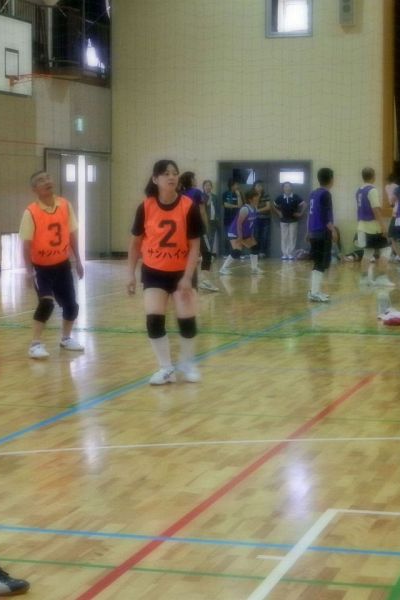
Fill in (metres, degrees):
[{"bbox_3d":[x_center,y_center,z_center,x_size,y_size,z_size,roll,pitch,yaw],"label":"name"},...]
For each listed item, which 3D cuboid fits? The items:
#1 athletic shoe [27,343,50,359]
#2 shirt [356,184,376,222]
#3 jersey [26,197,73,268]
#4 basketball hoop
[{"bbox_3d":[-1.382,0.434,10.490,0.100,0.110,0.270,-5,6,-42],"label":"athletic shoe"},{"bbox_3d":[2.472,-1.434,18.200,0.260,0.550,0.370,-4,6,-39],"label":"shirt"},{"bbox_3d":[-1.304,-0.596,10.680,0.380,0.600,0.260,-3,5,-19],"label":"jersey"},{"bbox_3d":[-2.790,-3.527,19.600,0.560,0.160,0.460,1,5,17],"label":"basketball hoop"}]

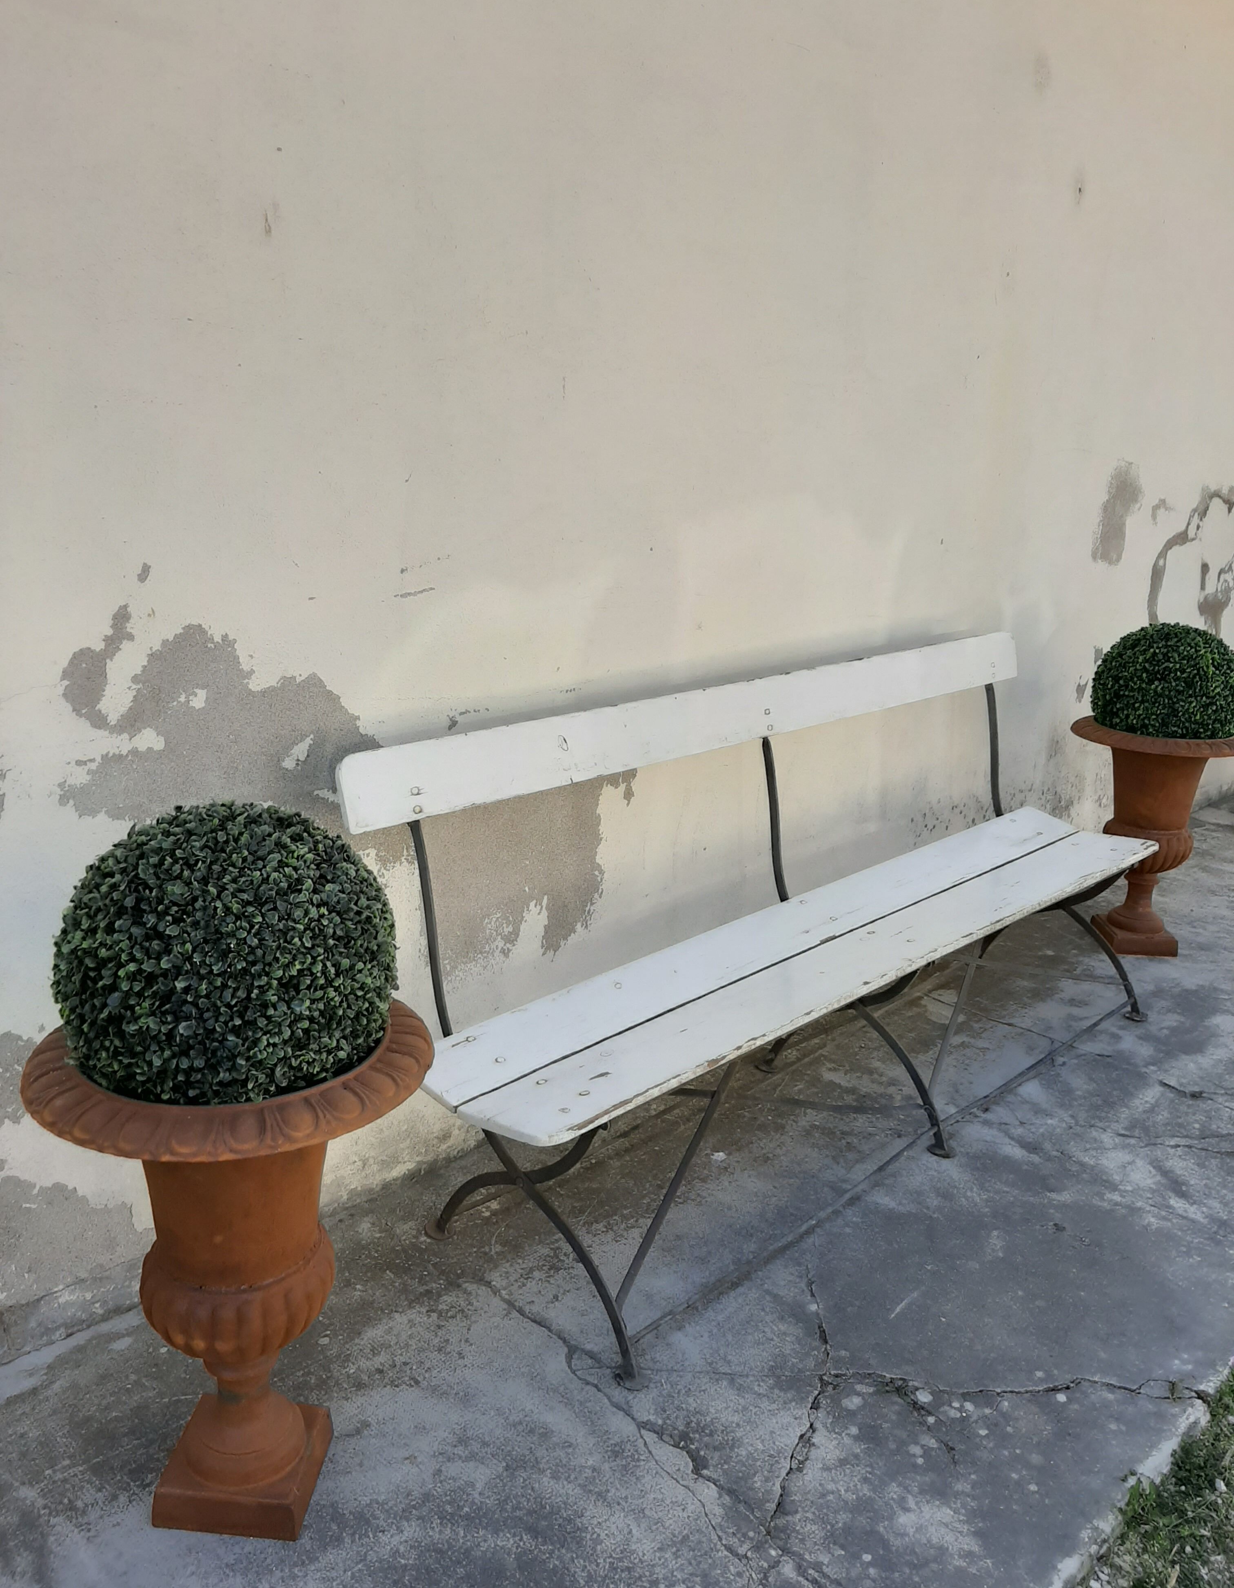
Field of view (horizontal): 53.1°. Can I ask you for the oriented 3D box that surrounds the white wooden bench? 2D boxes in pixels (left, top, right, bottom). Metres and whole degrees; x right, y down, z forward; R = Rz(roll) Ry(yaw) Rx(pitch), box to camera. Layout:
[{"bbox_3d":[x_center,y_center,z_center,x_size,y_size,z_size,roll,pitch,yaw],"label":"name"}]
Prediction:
[{"bbox_3d":[0.548,0.241,2.746,0.624,0.931,2.321,18,22,41],"label":"white wooden bench"}]

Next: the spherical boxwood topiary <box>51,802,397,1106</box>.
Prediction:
[{"bbox_3d":[-0.476,0.207,1.523,0.399,0.387,0.399,3,17,-1],"label":"spherical boxwood topiary"}]

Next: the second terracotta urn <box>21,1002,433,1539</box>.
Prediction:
[{"bbox_3d":[-0.498,0.636,1.650,0.491,0.694,0.491,18,22,41],"label":"second terracotta urn"}]

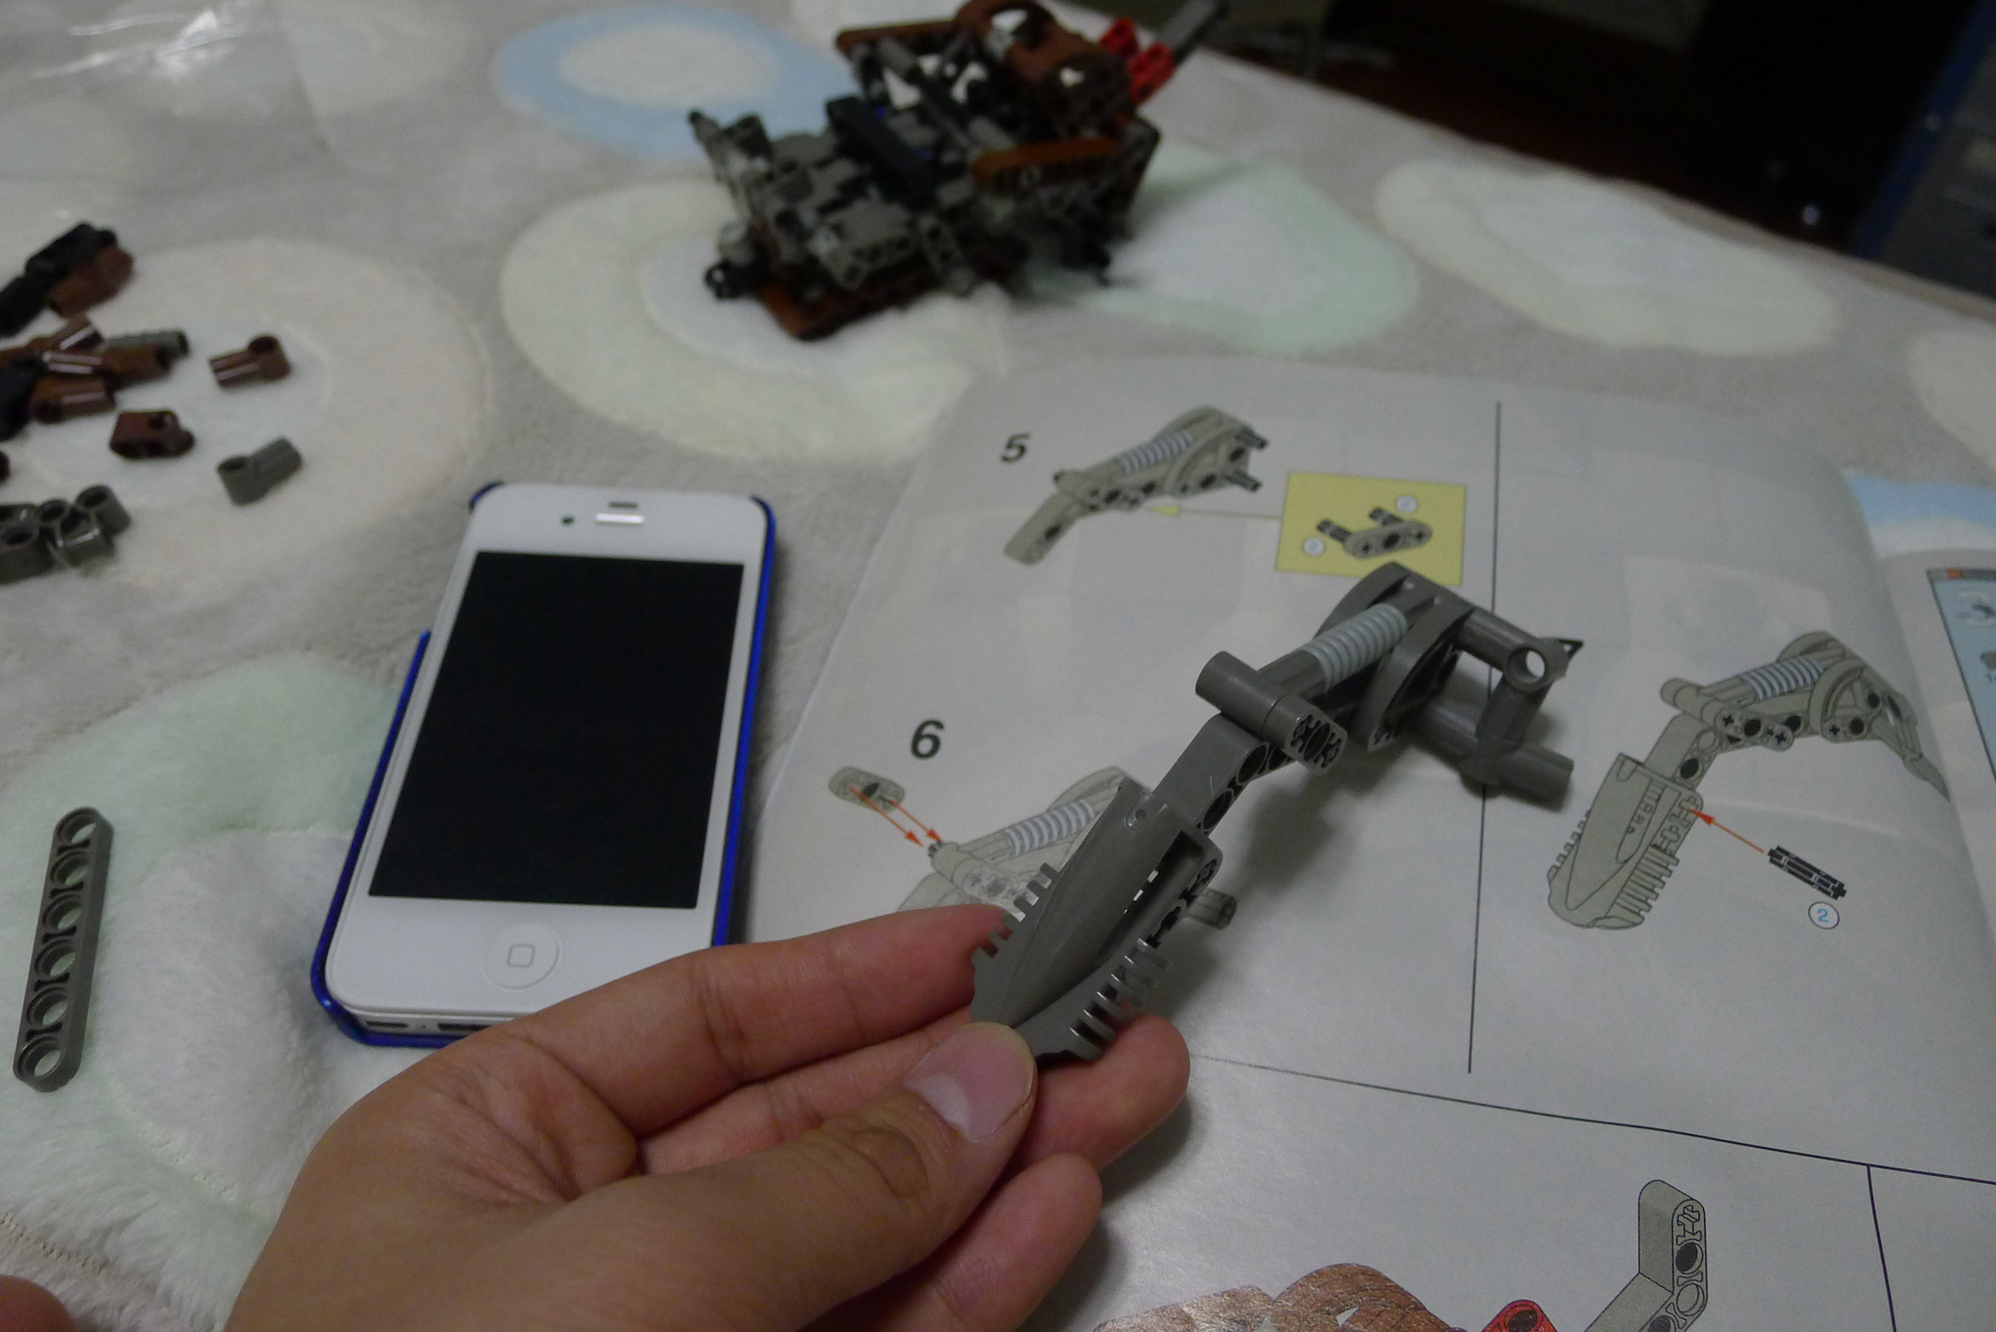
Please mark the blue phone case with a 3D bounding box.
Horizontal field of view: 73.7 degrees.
[{"bbox_3d":[-0.074,0.011,0.236,0.061,0.011,0.117,3,50,-5],"label":"blue phone case"}]

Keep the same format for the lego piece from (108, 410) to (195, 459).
[{"bbox_3d":[-0.182,-0.049,0.287,0.016,0.008,0.009,-3,49,-8],"label":"lego piece"}]

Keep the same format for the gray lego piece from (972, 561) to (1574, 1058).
[{"bbox_3d":[0.042,0.025,0.195,0.103,0.034,0.042,-37,53,-16],"label":"gray lego piece"}]

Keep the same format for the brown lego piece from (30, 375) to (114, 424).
[{"bbox_3d":[-0.203,-0.058,0.292,0.016,0.008,0.008,-9,50,-13],"label":"brown lego piece"}]

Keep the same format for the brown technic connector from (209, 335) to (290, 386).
[{"bbox_3d":[-0.171,-0.069,0.305,0.016,0.008,0.007,-23,55,-24],"label":"brown technic connector"}]

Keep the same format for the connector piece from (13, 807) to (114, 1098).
[{"bbox_3d":[-0.142,0.043,0.203,0.008,0.004,0.048,-10,50,-14],"label":"connector piece"}]

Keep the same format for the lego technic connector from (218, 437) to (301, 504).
[{"bbox_3d":[-0.156,-0.041,0.282,0.007,0.008,0.016,37,55,24],"label":"lego technic connector"}]

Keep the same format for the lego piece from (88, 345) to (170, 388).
[{"bbox_3d":[-0.196,-0.068,0.300,0.016,0.008,0.008,-20,53,-21],"label":"lego piece"}]

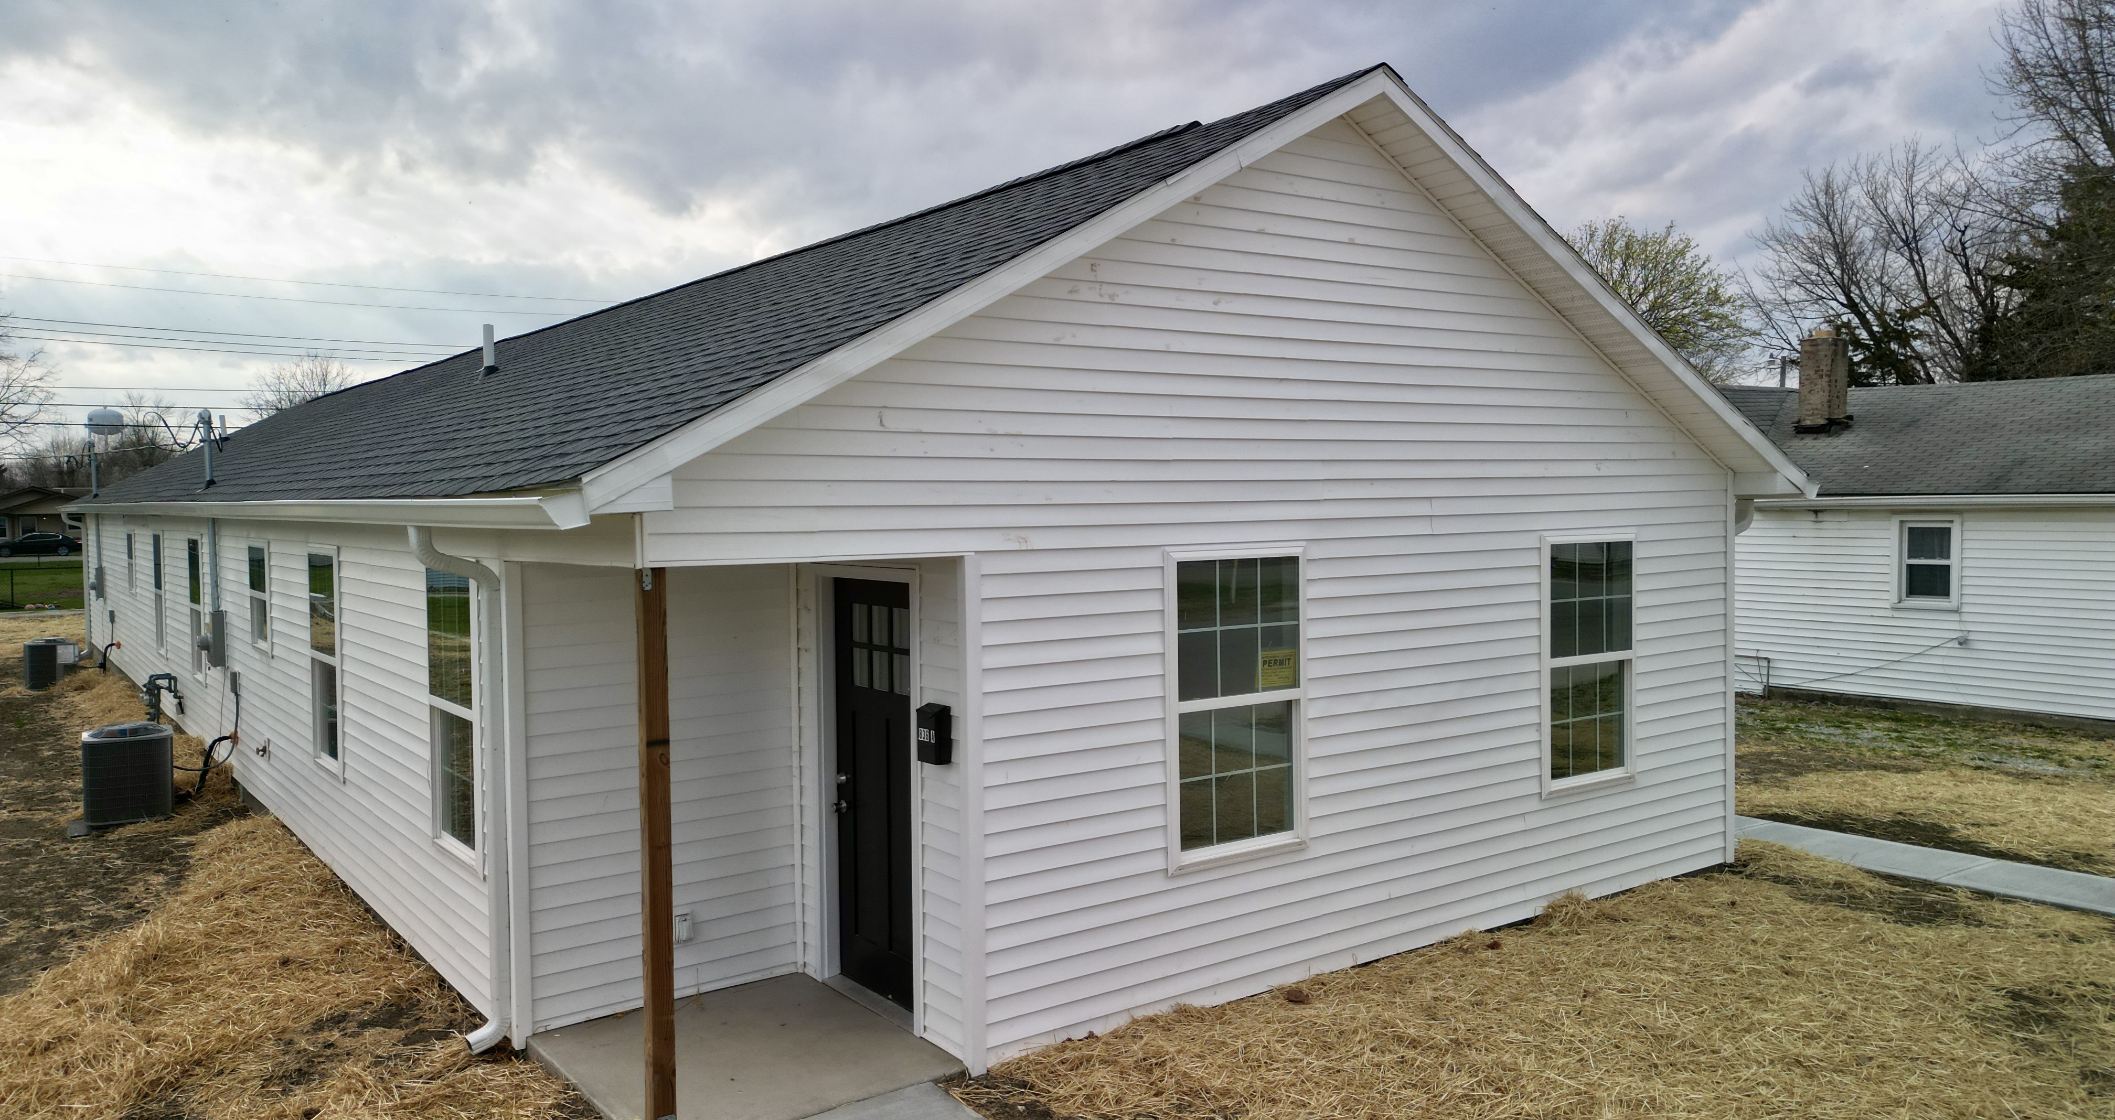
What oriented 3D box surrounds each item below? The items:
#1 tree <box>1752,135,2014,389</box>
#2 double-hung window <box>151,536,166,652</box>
[{"bbox_3d":[22.594,-5.360,40.242,6.800,12.142,6.800,1,3,29],"label":"tree"},{"bbox_3d":[-11.061,0.438,18.062,0.090,1.530,0.940,-2,3,-36],"label":"double-hung window"}]

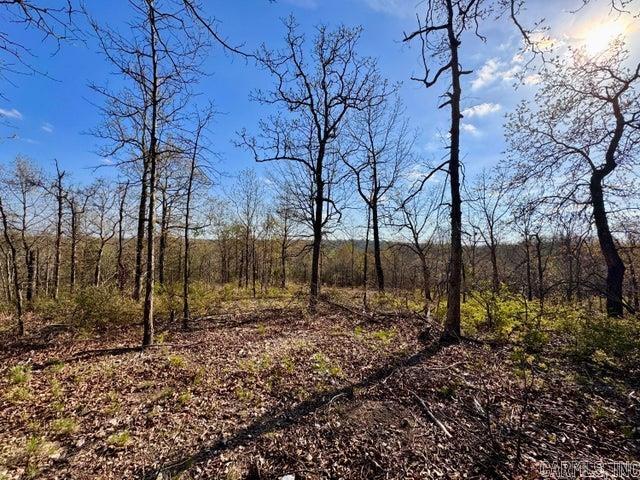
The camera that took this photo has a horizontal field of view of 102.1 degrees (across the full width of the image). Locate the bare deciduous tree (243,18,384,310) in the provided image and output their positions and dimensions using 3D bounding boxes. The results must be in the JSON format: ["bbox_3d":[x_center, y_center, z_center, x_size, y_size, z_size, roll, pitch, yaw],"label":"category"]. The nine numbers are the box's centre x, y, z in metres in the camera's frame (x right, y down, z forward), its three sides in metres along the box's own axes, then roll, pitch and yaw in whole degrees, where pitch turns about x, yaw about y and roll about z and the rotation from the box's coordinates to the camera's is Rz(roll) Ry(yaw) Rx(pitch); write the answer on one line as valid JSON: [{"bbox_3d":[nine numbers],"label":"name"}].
[{"bbox_3d":[-0.120,-2.640,9.000,5.200,10.200,4.600,0,0,0],"label":"bare deciduous tree"}]

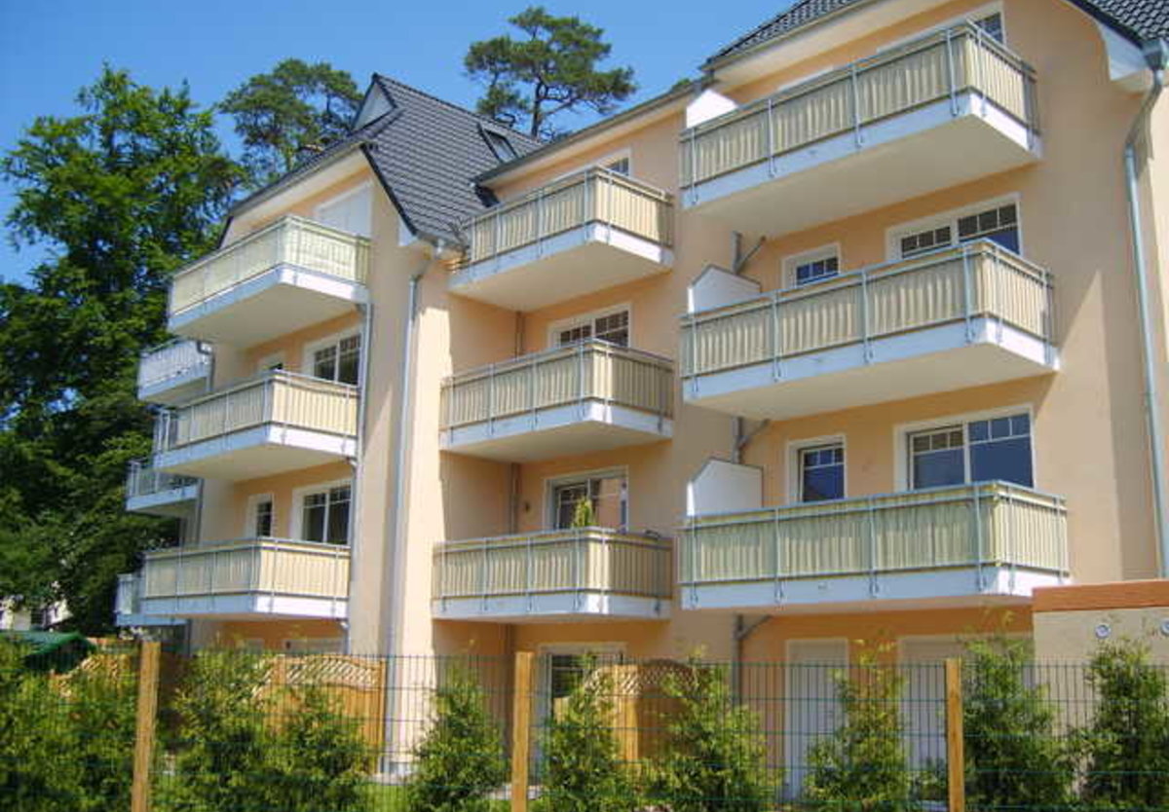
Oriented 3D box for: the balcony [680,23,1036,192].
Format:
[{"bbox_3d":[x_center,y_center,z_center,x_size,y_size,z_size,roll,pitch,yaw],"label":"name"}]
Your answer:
[{"bbox_3d":[3.604,-3.664,16.102,1.744,1.014,4.494,13,-18,-43],"label":"balcony"}]

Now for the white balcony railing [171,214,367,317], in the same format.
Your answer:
[{"bbox_3d":[-6.051,-2.380,22.483,1.703,1.014,4.328,13,-18,-43],"label":"white balcony railing"}]

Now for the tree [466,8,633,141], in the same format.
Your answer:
[{"bbox_3d":[-1.713,-2.294,42.031,6.500,26.468,6.500,13,-18,-43],"label":"tree"}]

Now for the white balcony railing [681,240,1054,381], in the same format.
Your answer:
[{"bbox_3d":[3.556,-0.930,15.502,1.740,1.020,4.520,13,-18,-43],"label":"white balcony railing"}]

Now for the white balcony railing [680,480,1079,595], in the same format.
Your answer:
[{"bbox_3d":[3.499,1.792,14.846,1.744,1.014,4.494,13,-18,-43],"label":"white balcony railing"}]

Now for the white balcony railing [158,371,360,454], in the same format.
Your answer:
[{"bbox_3d":[-6.119,0.364,21.912,1.754,1.020,4.370,13,-18,-43],"label":"white balcony railing"}]

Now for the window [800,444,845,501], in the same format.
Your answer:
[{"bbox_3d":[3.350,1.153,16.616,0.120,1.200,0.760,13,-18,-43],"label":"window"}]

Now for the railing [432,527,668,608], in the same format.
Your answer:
[{"bbox_3d":[-0.564,2.656,18.932,1.802,1.020,3.675,13,-18,-43],"label":"railing"}]

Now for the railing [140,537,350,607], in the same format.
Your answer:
[{"bbox_3d":[-6.156,3.076,21.226,1.703,1.014,4.328,13,-18,-43],"label":"railing"}]

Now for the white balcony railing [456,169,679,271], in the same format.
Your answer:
[{"bbox_3d":[-0.462,-2.819,20.112,1.792,1.014,3.689,13,-18,-43],"label":"white balcony railing"}]

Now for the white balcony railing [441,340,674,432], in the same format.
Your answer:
[{"bbox_3d":[-0.512,-0.072,19.560,1.802,1.020,3.675,13,-18,-43],"label":"white balcony railing"}]

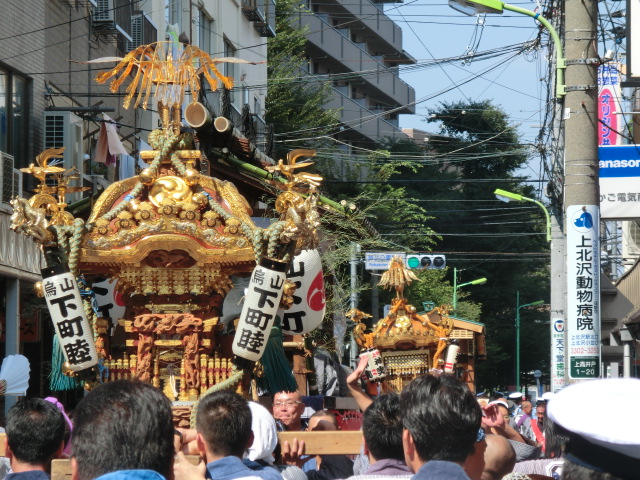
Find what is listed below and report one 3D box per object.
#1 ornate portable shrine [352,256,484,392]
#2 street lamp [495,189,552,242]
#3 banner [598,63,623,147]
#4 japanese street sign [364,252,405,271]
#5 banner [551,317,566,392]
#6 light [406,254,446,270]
[{"bbox_3d":[1.421,1.512,48.000,1.950,2.500,1.900,0,-3,3],"label":"ornate portable shrine"},{"bbox_3d":[3.622,-0.436,52.000,1.030,0.970,0.280,0,-3,4],"label":"street lamp"},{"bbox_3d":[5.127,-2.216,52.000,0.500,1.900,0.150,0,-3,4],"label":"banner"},{"bbox_3d":[2.042,0.673,91.500,1.250,0.530,0.080,0,-3,4],"label":"japanese street sign"},{"bbox_3d":[4.289,2.126,52.200,0.310,1.470,0.220,0,-3,-3],"label":"banner"},{"bbox_3d":[3.329,0.703,91.300,1.240,0.460,0.350,0,-3,4],"label":"light"}]

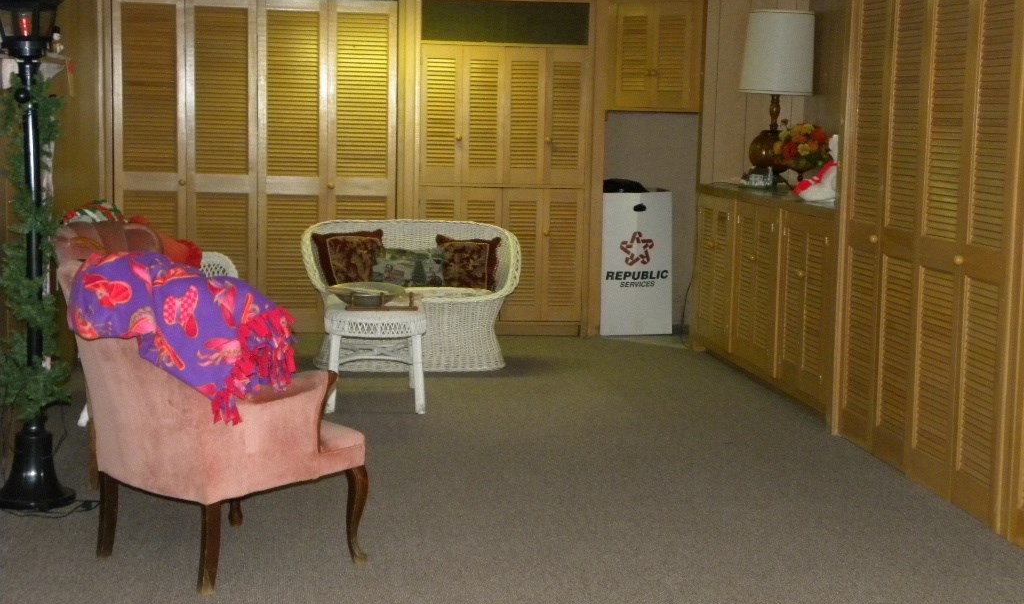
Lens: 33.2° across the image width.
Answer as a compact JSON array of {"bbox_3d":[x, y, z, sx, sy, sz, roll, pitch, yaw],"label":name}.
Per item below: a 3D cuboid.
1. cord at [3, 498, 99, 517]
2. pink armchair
[{"bbox_3d":[-1.593,0.700,5.880,0.360,0.020,0.270,0,6,-8],"label":"cord"},{"bbox_3d":[-0.891,0.331,5.231,0.700,0.920,0.730,7,9,43],"label":"pink armchair"}]

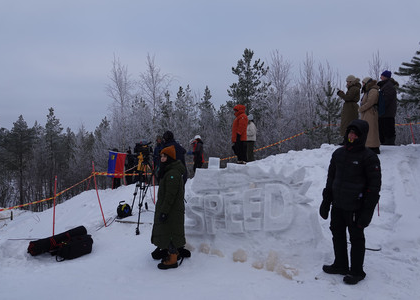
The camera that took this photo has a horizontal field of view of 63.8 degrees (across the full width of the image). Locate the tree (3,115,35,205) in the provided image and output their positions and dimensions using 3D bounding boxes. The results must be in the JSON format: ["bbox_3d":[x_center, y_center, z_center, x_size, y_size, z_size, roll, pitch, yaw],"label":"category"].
[{"bbox_3d":[-16.369,0.945,29.000,2.800,8.100,2.800,0,0,0],"label":"tree"}]

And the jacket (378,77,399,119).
[{"bbox_3d":[4.272,-1.236,8.100,0.460,0.930,0.560,0,0,6],"label":"jacket"}]

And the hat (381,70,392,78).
[{"bbox_3d":[4.240,-1.810,8.100,0.240,0.200,0.210,0,0,22],"label":"hat"}]

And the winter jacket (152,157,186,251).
[{"bbox_3d":[-0.572,0.758,4.650,0.460,1.220,0.540,0,0,-9],"label":"winter jacket"}]

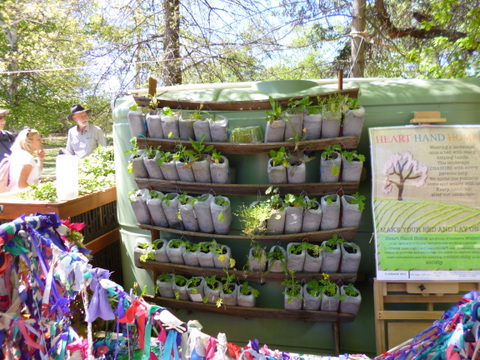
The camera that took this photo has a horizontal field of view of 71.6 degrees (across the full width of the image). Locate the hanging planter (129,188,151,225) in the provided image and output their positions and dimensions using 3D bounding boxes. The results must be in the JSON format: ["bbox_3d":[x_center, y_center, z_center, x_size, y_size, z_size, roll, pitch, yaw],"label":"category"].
[{"bbox_3d":[-0.610,0.166,2.025,0.097,0.210,0.095,-4,8,10],"label":"hanging planter"}]

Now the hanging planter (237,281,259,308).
[{"bbox_3d":[0.050,0.745,2.174,0.118,0.138,0.100,2,7,12],"label":"hanging planter"}]

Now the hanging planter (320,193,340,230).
[{"bbox_3d":[0.501,0.187,1.851,0.095,0.190,0.100,0,8,4],"label":"hanging planter"}]

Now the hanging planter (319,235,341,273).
[{"bbox_3d":[0.513,0.425,1.873,0.097,0.175,0.100,0,8,4],"label":"hanging planter"}]

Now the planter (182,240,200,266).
[{"bbox_3d":[-0.292,0.455,2.055,0.100,0.137,0.100,-2,6,10],"label":"planter"}]

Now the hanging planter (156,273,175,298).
[{"bbox_3d":[-0.449,0.645,2.013,0.090,0.145,0.100,1,8,9],"label":"hanging planter"}]

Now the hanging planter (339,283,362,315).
[{"bbox_3d":[0.673,0.722,2.037,0.118,0.148,0.100,2,7,12],"label":"hanging planter"}]

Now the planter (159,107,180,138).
[{"bbox_3d":[-0.465,-0.383,2.233,0.106,0.207,0.100,2,7,12],"label":"planter"}]

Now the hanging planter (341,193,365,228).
[{"bbox_3d":[0.677,0.181,2.011,0.116,0.193,0.100,2,7,12],"label":"hanging planter"}]

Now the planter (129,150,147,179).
[{"bbox_3d":[-0.616,-0.099,2.026,0.095,0.175,0.095,-3,8,9],"label":"planter"}]

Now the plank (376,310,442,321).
[{"bbox_3d":[0.988,0.712,1.765,0.504,0.043,0.022,-2,4,5],"label":"plank"}]

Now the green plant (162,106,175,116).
[{"bbox_3d":[-0.394,-0.377,1.836,0.058,0.050,0.058,0,4,11],"label":"green plant"}]

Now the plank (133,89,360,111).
[{"bbox_3d":[-0.003,-0.442,1.861,1.280,0.100,0.050,1,7,10],"label":"plank"}]

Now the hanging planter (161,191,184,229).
[{"bbox_3d":[-0.405,0.199,2.052,0.100,0.212,0.100,-4,6,11],"label":"hanging planter"}]

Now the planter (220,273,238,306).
[{"bbox_3d":[-0.059,0.647,1.921,0.096,0.129,0.095,1,8,11],"label":"planter"}]

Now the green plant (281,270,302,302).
[{"bbox_3d":[0.328,0.672,2.110,0.128,0.145,0.121,2,7,12],"label":"green plant"}]

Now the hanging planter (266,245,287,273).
[{"bbox_3d":[0.196,0.421,1.775,0.092,0.138,0.092,0,4,11],"label":"hanging planter"}]

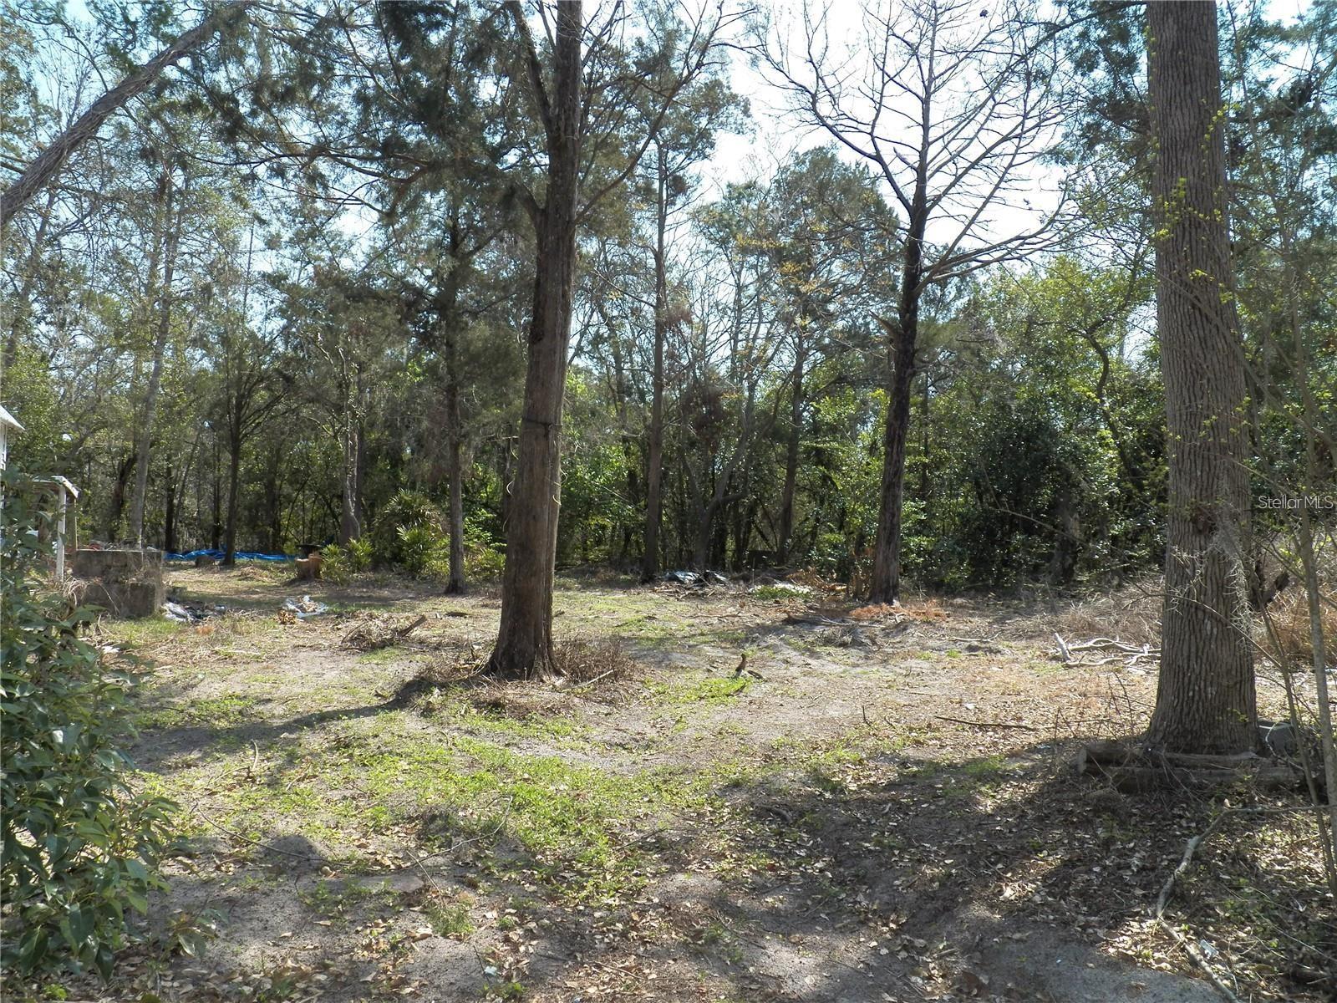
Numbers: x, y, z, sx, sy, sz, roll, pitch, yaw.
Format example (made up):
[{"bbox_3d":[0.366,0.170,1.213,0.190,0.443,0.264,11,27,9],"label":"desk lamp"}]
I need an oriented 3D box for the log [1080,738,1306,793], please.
[{"bbox_3d":[3.190,1.592,6.602,1.360,0.240,0.360,0,-1,0],"label":"log"}]

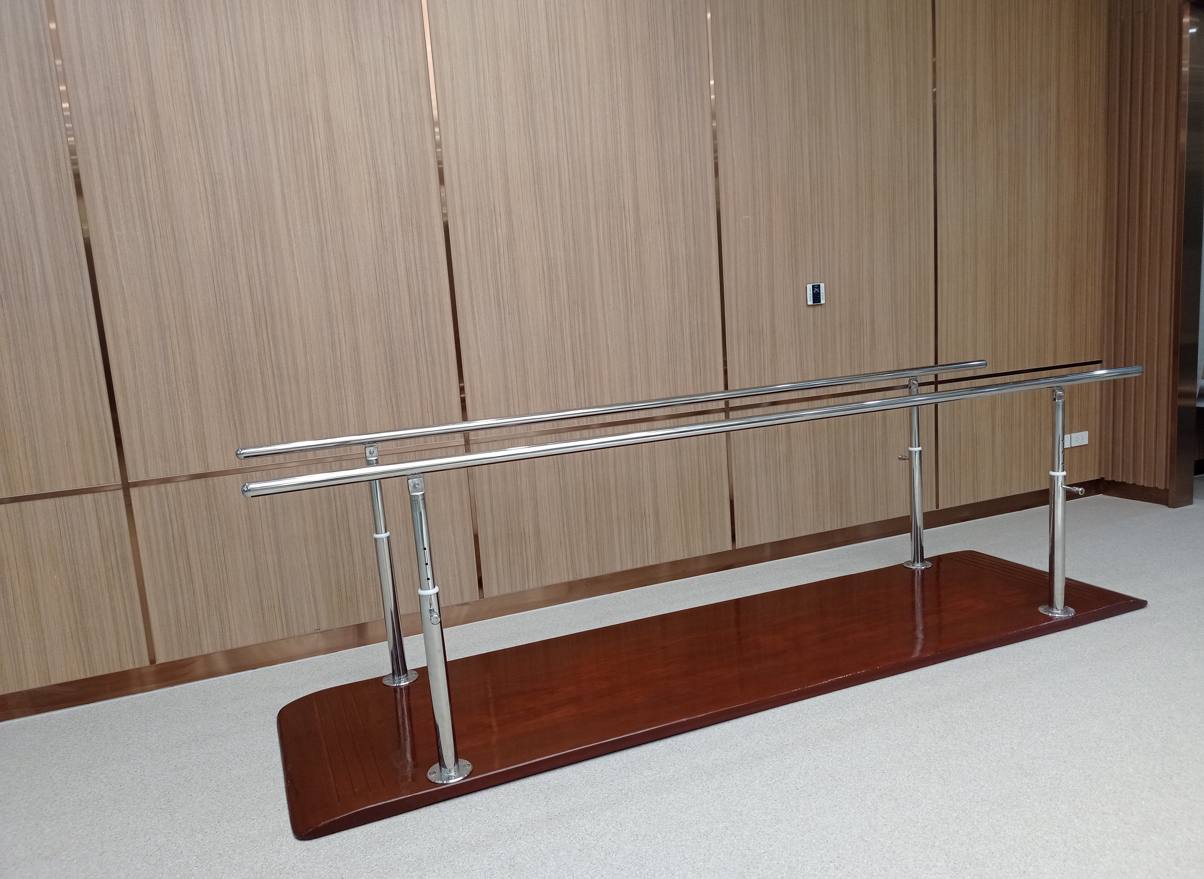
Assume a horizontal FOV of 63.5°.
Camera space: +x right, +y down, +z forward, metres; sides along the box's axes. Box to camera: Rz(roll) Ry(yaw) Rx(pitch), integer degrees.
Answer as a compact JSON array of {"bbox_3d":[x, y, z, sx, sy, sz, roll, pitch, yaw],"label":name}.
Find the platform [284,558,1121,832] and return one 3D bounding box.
[{"bbox_3d":[0.466,0.722,3.336,3.000,0.049,0.833,-8,9,-24],"label":"platform"}]

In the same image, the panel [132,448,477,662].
[{"bbox_3d":[-1.064,0.402,3.638,1.170,0.621,0.020,-8,9,-24],"label":"panel"}]

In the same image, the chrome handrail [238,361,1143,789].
[{"bbox_3d":[0.419,0.291,3.276,3.019,0.827,0.821,-8,9,-23],"label":"chrome handrail"}]

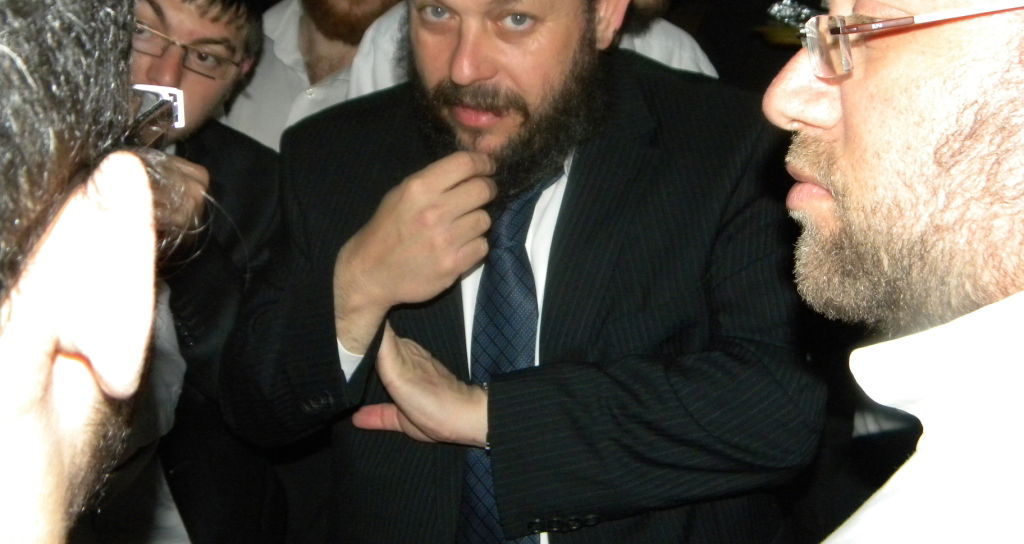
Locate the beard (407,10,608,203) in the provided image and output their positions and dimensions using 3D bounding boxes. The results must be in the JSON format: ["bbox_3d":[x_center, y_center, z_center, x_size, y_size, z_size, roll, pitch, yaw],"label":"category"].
[{"bbox_3d":[-0.010,-0.141,0.979,0.160,0.145,0.120,12,24,13],"label":"beard"}]

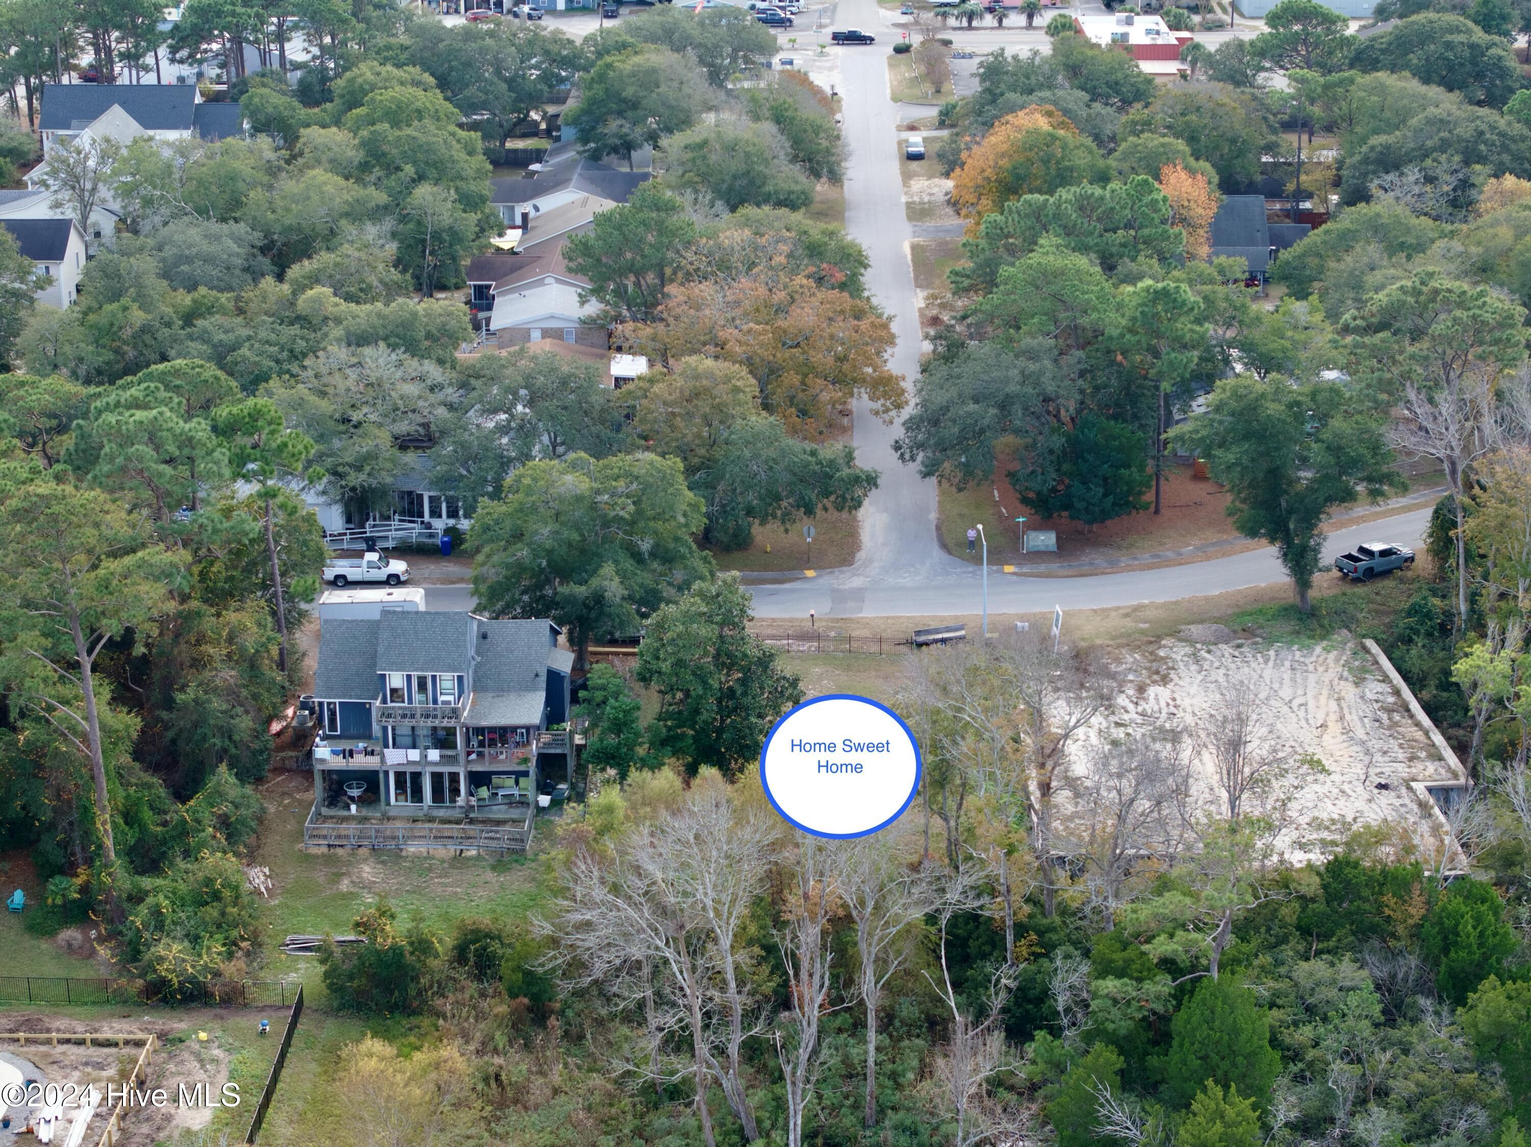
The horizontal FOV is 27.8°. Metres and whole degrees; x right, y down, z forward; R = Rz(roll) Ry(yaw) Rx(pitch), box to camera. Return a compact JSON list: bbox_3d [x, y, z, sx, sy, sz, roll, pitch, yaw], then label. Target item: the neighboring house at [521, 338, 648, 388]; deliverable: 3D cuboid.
[{"bbox_3d":[-15.490,-14.840,237.770,12.500,4.100,10.800,0,18,1],"label":"neighboring house"}]

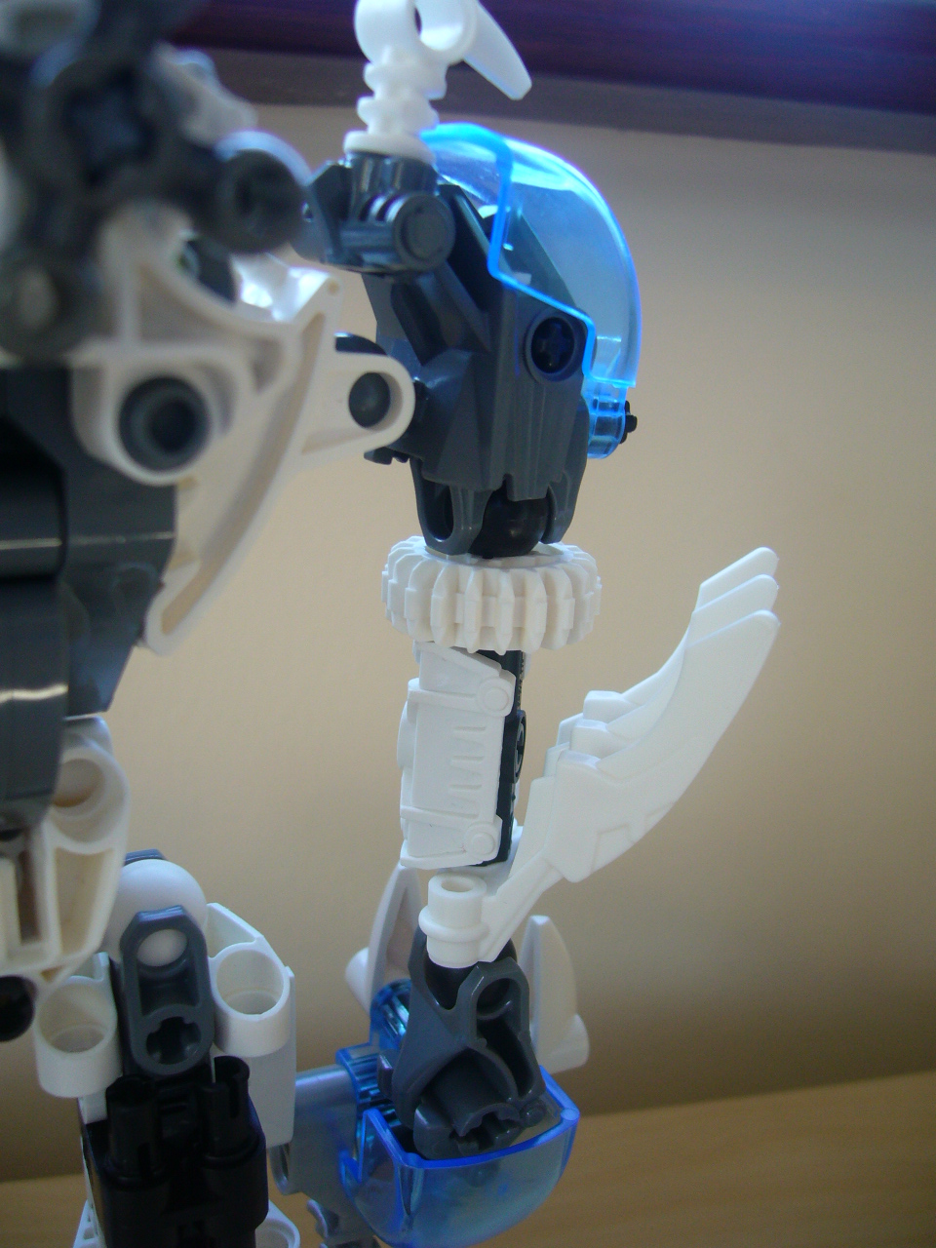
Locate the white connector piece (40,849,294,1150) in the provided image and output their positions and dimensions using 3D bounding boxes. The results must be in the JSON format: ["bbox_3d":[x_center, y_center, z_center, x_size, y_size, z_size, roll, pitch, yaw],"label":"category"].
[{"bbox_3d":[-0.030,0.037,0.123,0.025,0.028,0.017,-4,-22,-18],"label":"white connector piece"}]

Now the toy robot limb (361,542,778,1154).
[{"bbox_3d":[0.009,0.024,0.132,0.040,0.063,0.024,5,12,9],"label":"toy robot limb"}]

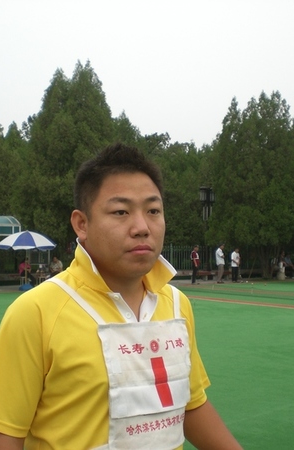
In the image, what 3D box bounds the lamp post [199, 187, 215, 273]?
[{"bbox_3d":[2.912,0.388,31.567,0.580,4.450,0.580,-1,-2,30],"label":"lamp post"}]

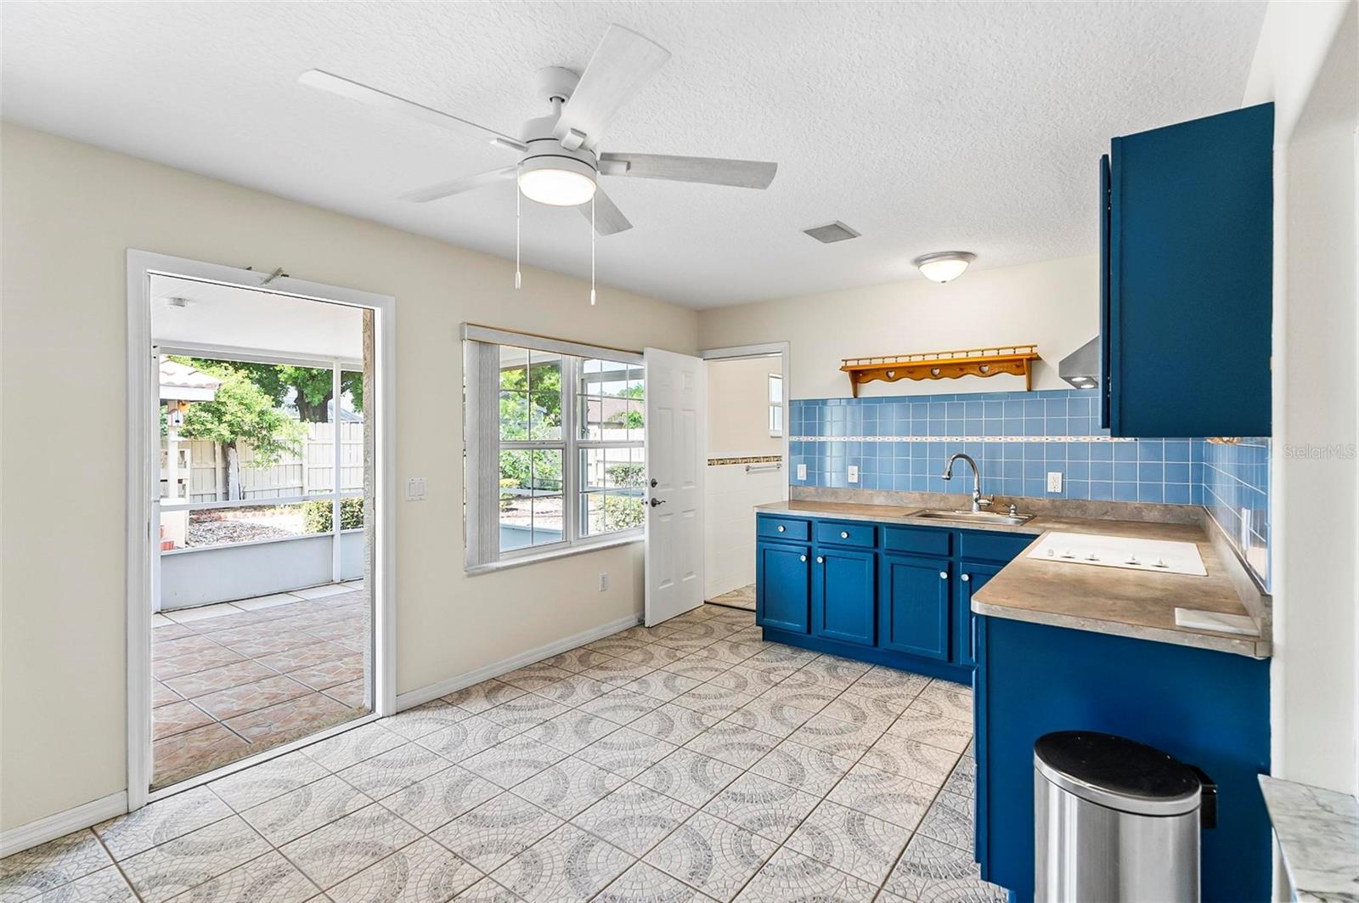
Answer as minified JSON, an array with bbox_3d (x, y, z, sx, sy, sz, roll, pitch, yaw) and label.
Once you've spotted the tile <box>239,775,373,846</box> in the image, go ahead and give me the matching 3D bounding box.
[{"bbox_3d":[-1.386,1.331,2.253,0.335,0.010,0.335,0,1,37],"label":"tile"}]

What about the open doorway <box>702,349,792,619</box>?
[{"bbox_3d":[0.529,0.236,4.891,0.800,2.100,0.130,0,1,37],"label":"open doorway"}]

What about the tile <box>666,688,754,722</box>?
[{"bbox_3d":[0.164,1.323,3.159,0.333,0.010,0.333,0,0,37],"label":"tile"}]

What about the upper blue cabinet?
[{"bbox_3d":[1.438,-0.416,1.759,0.320,0.765,0.720,0,1,37],"label":"upper blue cabinet"}]

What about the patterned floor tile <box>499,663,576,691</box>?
[{"bbox_3d":[-0.840,1.319,3.538,0.328,0.010,0.335,0,1,37],"label":"patterned floor tile"}]

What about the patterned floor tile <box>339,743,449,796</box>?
[{"bbox_3d":[-1.178,1.326,2.508,0.333,0.010,0.333,1,1,37],"label":"patterned floor tile"}]

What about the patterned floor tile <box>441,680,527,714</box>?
[{"bbox_3d":[-1.045,1.322,3.267,0.328,0.010,0.335,0,1,37],"label":"patterned floor tile"}]

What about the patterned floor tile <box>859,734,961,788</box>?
[{"bbox_3d":[0.993,1.323,2.600,0.333,0.010,0.333,0,0,37],"label":"patterned floor tile"}]

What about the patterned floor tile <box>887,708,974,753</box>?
[{"bbox_3d":[1.197,1.317,2.860,0.335,0.010,0.335,0,1,37],"label":"patterned floor tile"}]

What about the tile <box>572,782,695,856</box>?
[{"bbox_3d":[-0.163,1.326,2.184,0.335,0.010,0.335,0,1,37],"label":"tile"}]

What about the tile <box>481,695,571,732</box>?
[{"bbox_3d":[-0.776,1.323,3.066,0.335,0.010,0.335,0,1,37],"label":"tile"}]

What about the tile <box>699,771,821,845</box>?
[{"bbox_3d":[0.305,1.323,2.256,0.333,0.010,0.333,0,0,37],"label":"tile"}]

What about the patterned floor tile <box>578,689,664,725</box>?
[{"bbox_3d":[-0.292,1.316,3.109,0.333,0.010,0.333,1,1,37],"label":"patterned floor tile"}]

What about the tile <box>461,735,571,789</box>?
[{"bbox_3d":[-0.707,1.326,2.591,0.335,0.010,0.335,0,1,37],"label":"tile"}]

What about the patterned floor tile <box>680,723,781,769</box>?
[{"bbox_3d":[0.239,1.323,2.734,0.333,0.010,0.333,0,0,37],"label":"patterned floor tile"}]

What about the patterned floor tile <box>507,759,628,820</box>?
[{"bbox_3d":[-0.435,1.323,2.386,0.333,0.010,0.333,0,0,37],"label":"patterned floor tile"}]

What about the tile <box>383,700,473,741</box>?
[{"bbox_3d":[-1.239,1.323,2.984,0.333,0.010,0.333,0,0,37],"label":"tile"}]

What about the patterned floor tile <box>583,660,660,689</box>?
[{"bbox_3d":[-0.358,1.309,3.571,0.333,0.010,0.333,1,1,37],"label":"patterned floor tile"}]

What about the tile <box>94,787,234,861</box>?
[{"bbox_3d":[-1.855,1.331,2.175,0.333,0.010,0.333,1,1,37],"label":"tile"}]

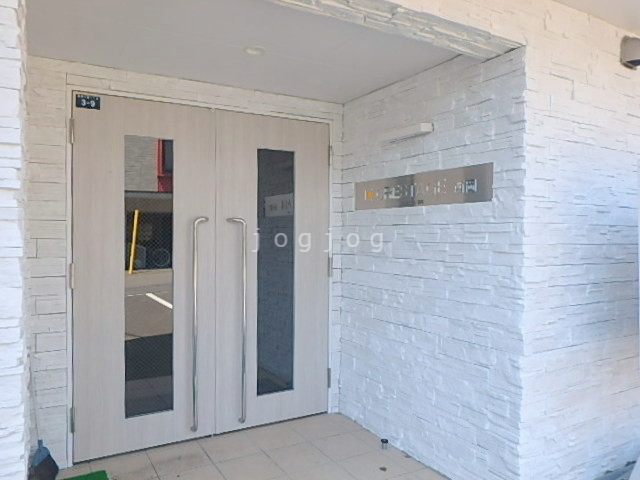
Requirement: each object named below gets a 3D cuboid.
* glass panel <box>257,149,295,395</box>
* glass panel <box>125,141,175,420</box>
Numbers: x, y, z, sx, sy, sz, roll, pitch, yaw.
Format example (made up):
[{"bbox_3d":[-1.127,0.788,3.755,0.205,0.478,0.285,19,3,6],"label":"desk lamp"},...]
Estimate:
[{"bbox_3d":[-0.295,0.213,3.210,0.268,1.618,0.030,0,1,-29],"label":"glass panel"},{"bbox_3d":[-0.996,0.215,2.809,0.271,1.612,0.030,0,1,-29],"label":"glass panel"}]

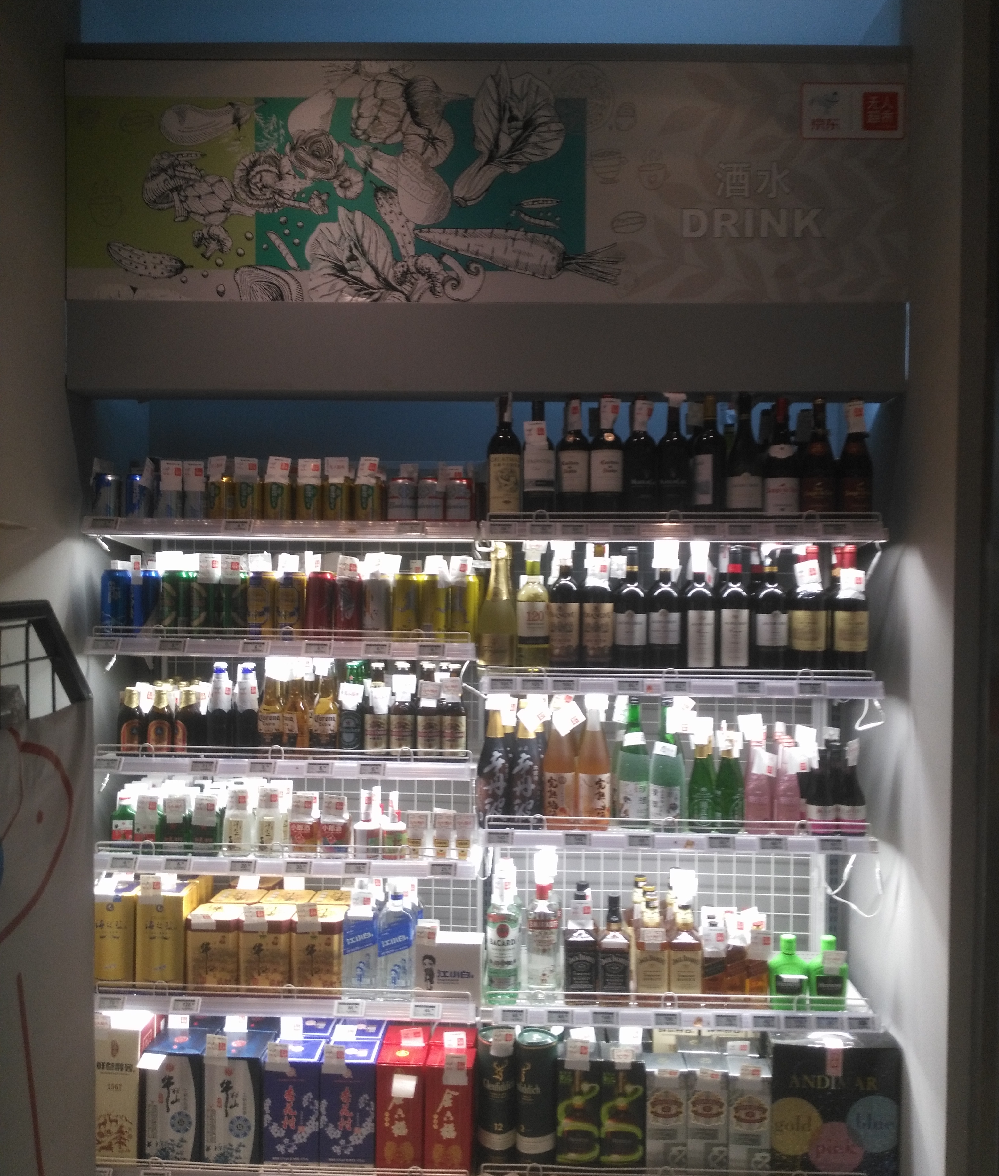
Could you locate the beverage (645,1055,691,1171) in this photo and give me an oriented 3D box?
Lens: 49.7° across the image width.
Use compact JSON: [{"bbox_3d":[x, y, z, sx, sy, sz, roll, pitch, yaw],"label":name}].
[{"bbox_3d":[0.386,1.220,2.506,0.093,0.238,0.088,1,2,2],"label":"beverage"}]

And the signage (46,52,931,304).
[{"bbox_3d":[-0.042,-0.989,2.639,2.048,0.586,0.040,1,1,2],"label":"signage"}]

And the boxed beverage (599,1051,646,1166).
[{"bbox_3d":[0.283,1.214,2.521,0.103,0.260,0.103,1,1,2],"label":"boxed beverage"}]

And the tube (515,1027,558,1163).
[{"bbox_3d":[0.090,1.229,2.585,0.094,0.307,0.094,0,2,0],"label":"tube"}]

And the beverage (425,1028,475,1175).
[{"bbox_3d":[-0.117,1.230,2.537,0.107,0.257,0.102,0,2,1],"label":"beverage"}]

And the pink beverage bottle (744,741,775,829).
[{"bbox_3d":[0.608,0.464,2.524,0.062,0.209,0.062,0,2,3],"label":"pink beverage bottle"}]

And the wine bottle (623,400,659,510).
[{"bbox_3d":[0.324,-0.295,2.473,0.075,0.296,0.075,1,1,2],"label":"wine bottle"}]

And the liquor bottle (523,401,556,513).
[{"bbox_3d":[0.092,-0.288,2.501,0.074,0.289,0.074,1,1,2],"label":"liquor bottle"}]

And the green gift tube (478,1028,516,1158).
[{"bbox_3d":[-0.006,1.191,2.494,0.086,0.296,0.086,1,2,2],"label":"green gift tube"}]

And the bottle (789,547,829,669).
[{"bbox_3d":[0.706,0.059,2.444,0.078,0.308,0.078,1,2,2],"label":"bottle"}]

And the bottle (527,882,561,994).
[{"bbox_3d":[0.103,0.827,2.522,0.079,0.273,0.079,1,1,2],"label":"bottle"}]

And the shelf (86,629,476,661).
[{"bbox_3d":[-0.498,0.122,2.659,0.905,0.061,0.390,1,2,2],"label":"shelf"}]

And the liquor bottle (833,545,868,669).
[{"bbox_3d":[0.818,0.058,2.512,0.079,0.306,0.079,0,2,3],"label":"liquor bottle"}]

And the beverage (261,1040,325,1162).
[{"bbox_3d":[-0.481,1.223,2.563,0.134,0.252,0.118,1,2,2],"label":"beverage"}]

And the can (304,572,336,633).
[{"bbox_3d":[-0.412,0.044,2.489,0.067,0.163,0.067,1,1,0],"label":"can"}]

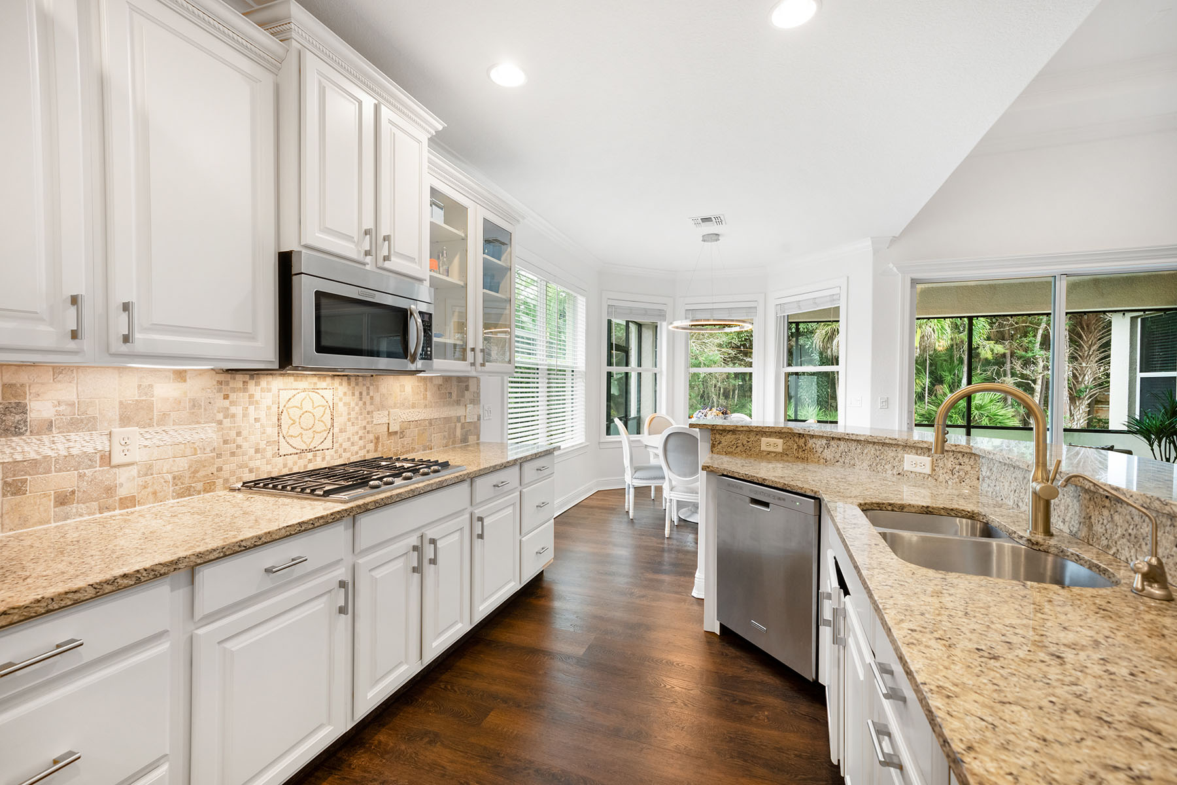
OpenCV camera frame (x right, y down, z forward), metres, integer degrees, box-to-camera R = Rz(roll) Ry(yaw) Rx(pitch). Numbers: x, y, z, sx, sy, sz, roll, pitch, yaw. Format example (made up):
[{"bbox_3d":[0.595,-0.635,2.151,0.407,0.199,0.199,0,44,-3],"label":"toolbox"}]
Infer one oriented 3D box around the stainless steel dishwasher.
[{"bbox_3d":[1.084,0.854,2.435,0.600,0.830,0.600,0,1,-27],"label":"stainless steel dishwasher"}]

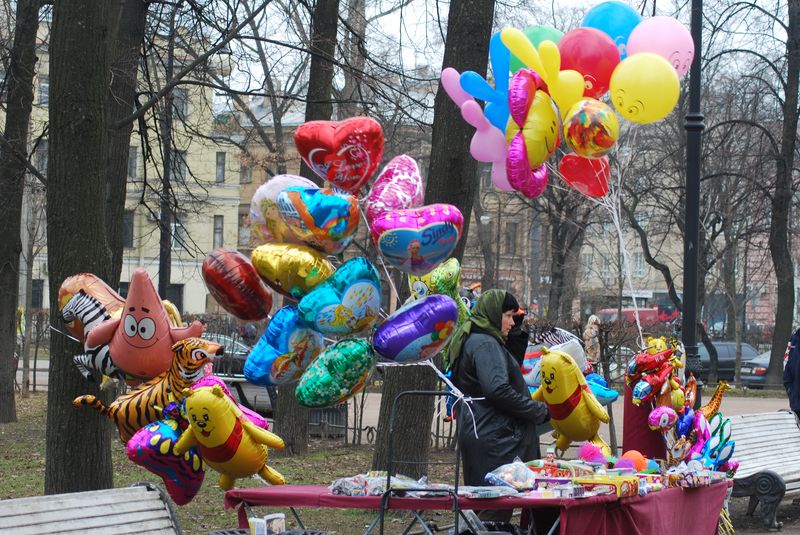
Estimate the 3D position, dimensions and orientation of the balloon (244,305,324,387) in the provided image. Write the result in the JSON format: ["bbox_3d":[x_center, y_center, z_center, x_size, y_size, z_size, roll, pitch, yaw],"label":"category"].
[{"bbox_3d":[-0.506,0.368,10.600,0.370,0.400,0.200,37,0,-42],"label":"balloon"}]

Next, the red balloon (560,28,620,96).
[{"bbox_3d":[0.884,-0.959,10.900,0.295,0.335,0.295,0,12,0],"label":"red balloon"}]

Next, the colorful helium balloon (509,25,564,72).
[{"bbox_3d":[0.668,-1.008,11.100,0.290,0.325,0.290,1,-1,0],"label":"colorful helium balloon"}]

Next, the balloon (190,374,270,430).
[{"bbox_3d":[-0.804,0.661,10.950,0.380,0.360,0.170,-35,10,22],"label":"balloon"}]

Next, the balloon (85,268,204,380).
[{"bbox_3d":[-1.210,0.295,11.100,0.560,0.580,0.270,0,6,9],"label":"balloon"}]

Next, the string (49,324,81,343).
[{"bbox_3d":[-1.566,0.308,10.900,0.155,0.015,0.030,27,0,0],"label":"string"}]

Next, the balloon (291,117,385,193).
[{"bbox_3d":[-0.268,-0.504,10.700,0.410,0.370,0.200,-13,25,0],"label":"balloon"}]

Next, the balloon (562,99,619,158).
[{"bbox_3d":[0.881,-0.643,10.800,0.255,0.270,0.250,0,-2,6],"label":"balloon"}]

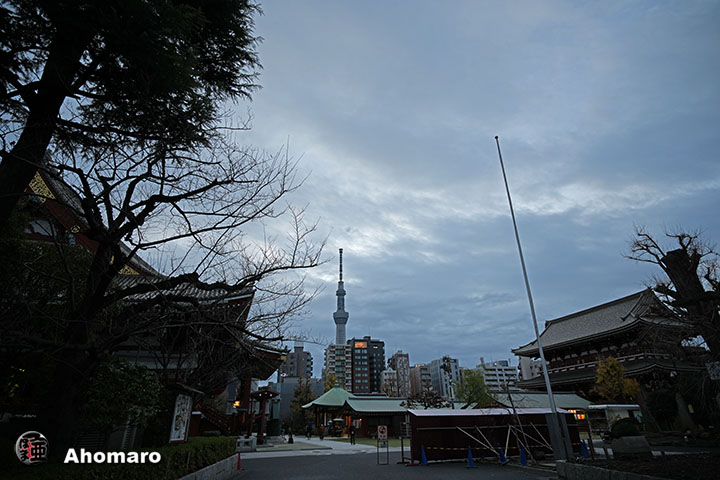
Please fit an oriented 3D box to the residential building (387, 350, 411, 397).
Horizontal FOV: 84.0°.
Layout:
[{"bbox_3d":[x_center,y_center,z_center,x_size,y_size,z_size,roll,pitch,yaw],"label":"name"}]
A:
[{"bbox_3d":[20.215,78.794,210.537,8.500,38.500,15.000,6,-26,-13],"label":"residential building"}]

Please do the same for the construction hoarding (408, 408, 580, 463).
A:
[{"bbox_3d":[7.304,10.539,22.019,10.100,2.350,1.600,5,-26,-14],"label":"construction hoarding"}]

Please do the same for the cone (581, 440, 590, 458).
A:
[{"bbox_3d":[10.390,9.667,18.505,0.380,0.720,0.380,-12,-28,24],"label":"cone"}]

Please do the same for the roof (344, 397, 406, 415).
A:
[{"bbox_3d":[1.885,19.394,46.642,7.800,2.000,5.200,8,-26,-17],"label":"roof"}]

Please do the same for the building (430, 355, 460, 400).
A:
[{"bbox_3d":[47.448,82.560,216.567,11.000,36.000,16.000,2,-25,-6],"label":"building"}]

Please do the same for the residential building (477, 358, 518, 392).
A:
[{"bbox_3d":[83.585,89.706,232.093,19.000,35.000,13.000,2,-25,-6],"label":"residential building"}]

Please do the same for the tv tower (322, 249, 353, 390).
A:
[{"bbox_3d":[-67.135,320.761,1422.246,68.000,634.000,68.000,0,-25,-3],"label":"tv tower"}]

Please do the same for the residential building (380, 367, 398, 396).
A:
[{"bbox_3d":[15.385,81.650,206.306,8.000,29.800,11.000,6,-26,-13],"label":"residential building"}]

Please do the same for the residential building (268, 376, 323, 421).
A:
[{"bbox_3d":[-25.936,67.131,163.053,21.000,21.000,14.000,2,-25,-6],"label":"residential building"}]

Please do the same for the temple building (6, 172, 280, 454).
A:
[{"bbox_3d":[-34.286,9.100,49.054,47.500,29.400,44.000,7,-26,-17],"label":"temple building"}]

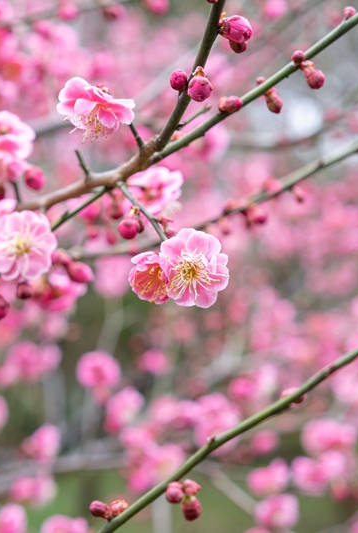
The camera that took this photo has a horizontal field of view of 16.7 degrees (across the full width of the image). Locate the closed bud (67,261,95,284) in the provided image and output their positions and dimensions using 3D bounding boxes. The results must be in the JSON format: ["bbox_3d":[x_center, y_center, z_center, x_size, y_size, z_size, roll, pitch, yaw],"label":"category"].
[{"bbox_3d":[-0.038,0.002,0.480,0.011,0.008,0.008,25,0,18],"label":"closed bud"}]

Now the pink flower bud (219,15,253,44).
[{"bbox_3d":[0.020,-0.082,0.425,0.011,0.009,0.009,15,0,15],"label":"pink flower bud"}]

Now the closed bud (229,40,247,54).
[{"bbox_3d":[0.022,-0.082,0.455,0.007,0.007,0.007,-28,-12,0],"label":"closed bud"}]

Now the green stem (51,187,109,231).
[{"bbox_3d":[-0.037,-0.022,0.460,0.027,0.002,0.002,-37,0,3],"label":"green stem"}]

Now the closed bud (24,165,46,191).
[{"bbox_3d":[-0.056,-0.035,0.475,0.007,0.009,0.007,-24,-6,0],"label":"closed bud"}]

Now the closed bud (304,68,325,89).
[{"bbox_3d":[0.050,-0.070,0.455,0.007,0.009,0.007,-36,-18,0],"label":"closed bud"}]

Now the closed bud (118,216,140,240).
[{"bbox_3d":[-0.019,-0.014,0.455,0.008,0.009,0.008,7,-30,0],"label":"closed bud"}]

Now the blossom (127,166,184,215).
[{"bbox_3d":[-0.010,-0.035,0.555,0.025,0.023,0.014,0,-24,33],"label":"blossom"}]

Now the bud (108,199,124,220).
[{"bbox_3d":[-0.025,-0.022,0.475,0.005,0.008,0.005,-6,0,0],"label":"bud"}]

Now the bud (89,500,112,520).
[{"bbox_3d":[-0.028,0.088,0.440,0.008,0.006,0.006,22,0,-6],"label":"bud"}]

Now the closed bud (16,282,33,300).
[{"bbox_3d":[-0.061,0.010,0.480,0.007,0.007,0.007,-6,-15,0],"label":"closed bud"}]

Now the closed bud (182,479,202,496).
[{"bbox_3d":[0.004,0.080,0.440,0.007,0.006,0.006,13,0,12],"label":"closed bud"}]

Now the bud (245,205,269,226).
[{"bbox_3d":[0.034,-0.022,0.530,0.008,0.009,0.008,-36,-18,0],"label":"bud"}]

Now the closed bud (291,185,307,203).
[{"bbox_3d":[0.057,-0.035,0.580,0.006,0.009,0.006,-24,0,0],"label":"closed bud"}]

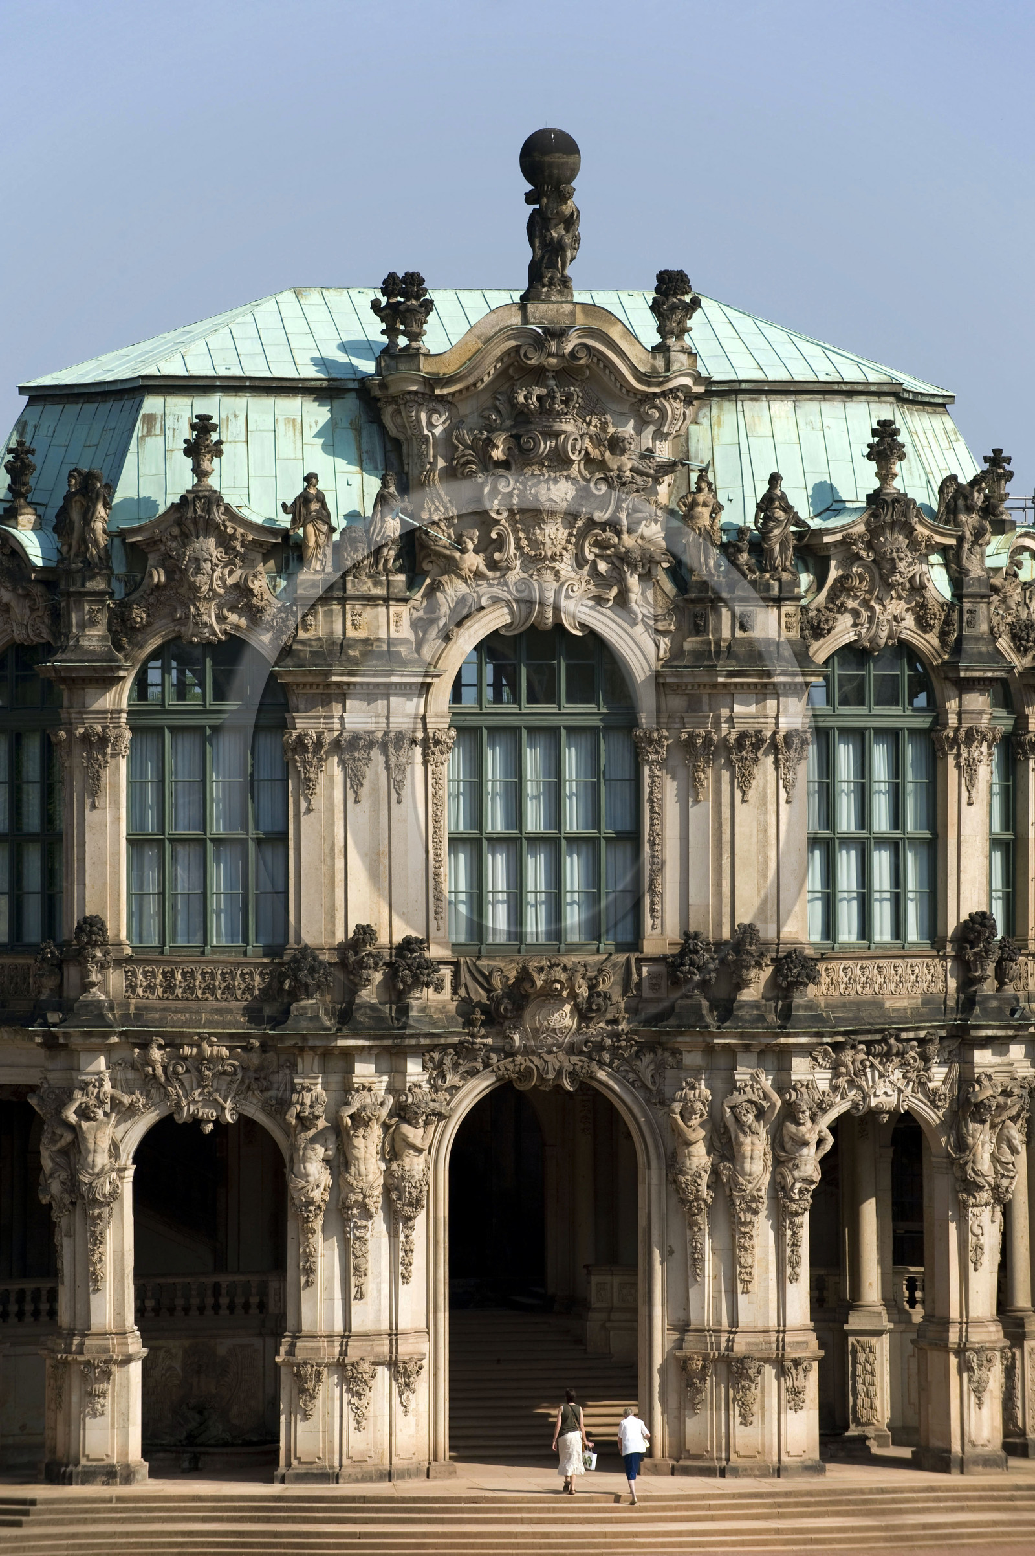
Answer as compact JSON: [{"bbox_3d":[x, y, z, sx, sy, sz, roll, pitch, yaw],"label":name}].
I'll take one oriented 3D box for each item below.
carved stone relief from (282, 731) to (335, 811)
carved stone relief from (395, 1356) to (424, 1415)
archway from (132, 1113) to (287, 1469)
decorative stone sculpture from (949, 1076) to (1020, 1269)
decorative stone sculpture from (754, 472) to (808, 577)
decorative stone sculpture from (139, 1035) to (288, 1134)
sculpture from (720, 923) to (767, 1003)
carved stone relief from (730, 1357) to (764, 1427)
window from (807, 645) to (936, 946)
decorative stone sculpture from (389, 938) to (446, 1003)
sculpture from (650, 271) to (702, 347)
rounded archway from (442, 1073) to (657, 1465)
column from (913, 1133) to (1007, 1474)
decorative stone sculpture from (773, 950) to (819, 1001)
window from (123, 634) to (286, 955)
[{"bbox_3d":[-3.510,-0.143,138.200,0.860,1.324,0.300,0,0,6],"label":"carved stone relief"},{"bbox_3d":[-1.753,9.841,133.000,0.200,0.950,0.530,-1,-1,45],"label":"carved stone relief"},{"bbox_3d":[-4.983,8.282,132.500,2.450,5.751,0.950,0,0,18],"label":"archway"},{"bbox_3d":[7.615,6.382,133.400,1.020,3.221,0.780,0,0,-20],"label":"decorative stone sculpture"},{"bbox_3d":[4.344,-4.186,135.200,0.780,1.670,0.600,0,0,-14],"label":"decorative stone sculpture"},{"bbox_3d":[-4.956,4.919,132.300,2.400,1.600,0.600,0,-1,8],"label":"decorative stone sculpture"},{"bbox_3d":[3.810,3.113,138.300,0.800,1.325,0.700,0,0,-9],"label":"sculpture"},{"bbox_3d":[3.751,10.064,134.400,0.540,1.140,0.250,0,0,-5],"label":"carved stone relief"},{"bbox_3d":[5.870,0.294,136.700,2.600,5.000,0.350,0,0,-33],"label":"window"},{"bbox_3d":[-1.691,3.200,137.600,0.900,1.115,0.850,0,0,-20],"label":"decorative stone sculpture"},{"bbox_3d":[2.602,-7.730,135.200,0.750,1.290,0.650,0,0,-10],"label":"sculpture"},{"bbox_3d":[0.531,8.258,138.000,3.550,6.603,0.950,0,-1,-13],"label":"rounded archway"},{"bbox_3d":[7.286,8.639,135.000,1.200,5.600,1.250,0,-1,-20],"label":"column"},{"bbox_3d":[4.530,3.196,133.600,0.750,0.840,0.700,0,-1,0],"label":"decorative stone sculpture"},{"bbox_3d":[-5.188,0.305,137.400,2.706,5.271,0.400,0,0,-3],"label":"window"}]

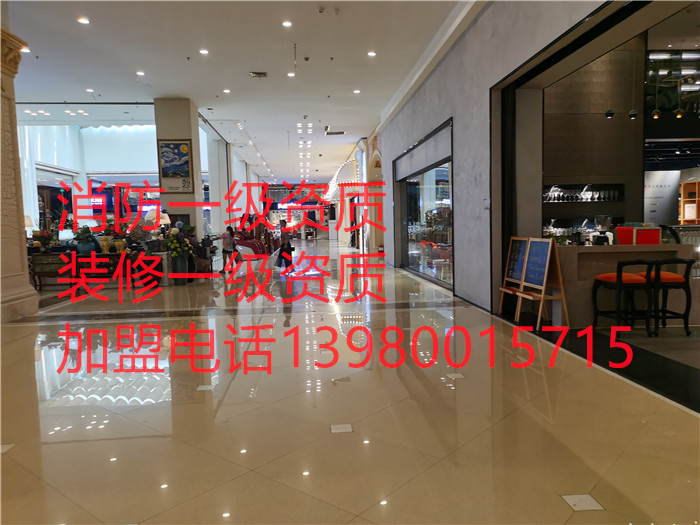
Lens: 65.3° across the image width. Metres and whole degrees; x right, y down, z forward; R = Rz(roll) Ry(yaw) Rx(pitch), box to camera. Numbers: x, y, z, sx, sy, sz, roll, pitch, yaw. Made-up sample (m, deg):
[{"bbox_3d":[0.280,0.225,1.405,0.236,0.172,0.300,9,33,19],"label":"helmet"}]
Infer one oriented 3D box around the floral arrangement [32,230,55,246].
[{"bbox_3d":[-7.692,-0.602,13.703,0.480,0.402,0.440,-2,4,-5],"label":"floral arrangement"}]

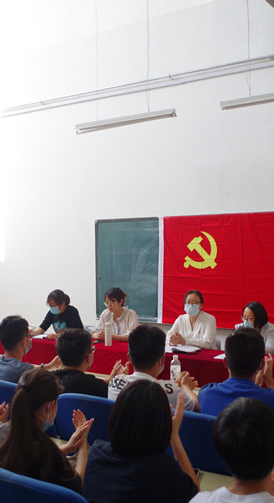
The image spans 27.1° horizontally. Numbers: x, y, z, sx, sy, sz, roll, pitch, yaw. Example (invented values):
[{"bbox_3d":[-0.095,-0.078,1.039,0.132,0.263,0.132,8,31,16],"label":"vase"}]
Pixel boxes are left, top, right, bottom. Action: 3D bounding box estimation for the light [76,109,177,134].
[{"bbox_3d":[-0.130,-1.370,6.000,1.240,0.100,0.120,-1,0,33],"label":"light"}]

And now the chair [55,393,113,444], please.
[{"bbox_3d":[-0.074,1.077,2.599,0.450,0.920,0.500,-1,0,31],"label":"chair"}]

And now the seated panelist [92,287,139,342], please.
[{"bbox_3d":[-0.225,0.950,5.370,0.460,1.210,0.580,-1,0,33],"label":"seated panelist"}]

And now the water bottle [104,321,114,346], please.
[{"bbox_3d":[-0.240,0.690,4.800,0.065,0.220,0.065,-1,0,33],"label":"water bottle"}]

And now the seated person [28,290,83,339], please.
[{"bbox_3d":[-0.759,0.970,5.590,0.500,1.180,0.700,-1,0,31],"label":"seated person"}]

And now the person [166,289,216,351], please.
[{"bbox_3d":[0.485,0.940,4.842,0.500,1.210,0.700,-1,0,22],"label":"person"}]

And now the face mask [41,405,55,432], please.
[{"bbox_3d":[-0.345,0.617,2.100,0.140,0.120,0.090,-1,0,24],"label":"face mask"}]

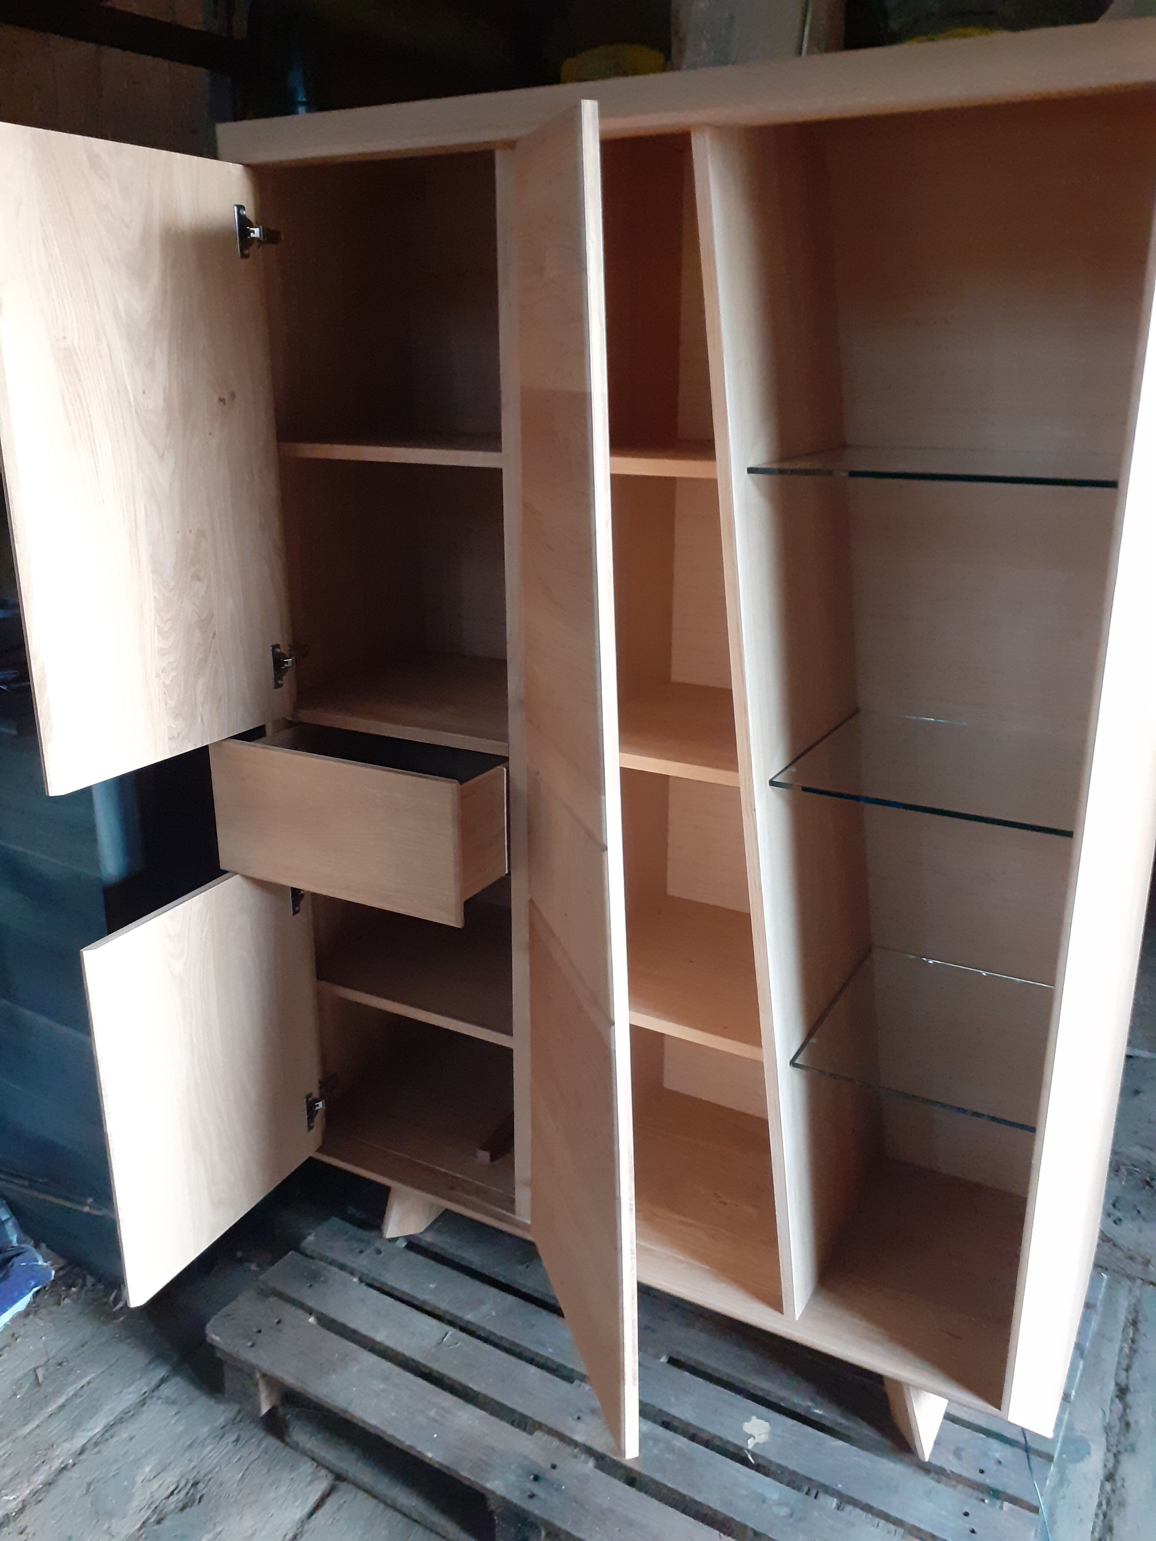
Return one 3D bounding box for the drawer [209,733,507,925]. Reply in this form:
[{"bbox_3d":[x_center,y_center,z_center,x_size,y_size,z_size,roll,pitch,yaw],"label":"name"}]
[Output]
[{"bbox_3d":[-0.249,0.031,1.815,0.424,0.193,0.385,10,20,27],"label":"drawer"}]

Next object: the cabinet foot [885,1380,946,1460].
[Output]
[{"bbox_3d":[0.469,0.856,1.670,0.105,0.133,0.115,10,20,27],"label":"cabinet foot"}]

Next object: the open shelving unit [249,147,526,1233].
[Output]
[{"bbox_3d":[-0.160,-0.093,1.892,0.412,1.506,0.448,10,20,27],"label":"open shelving unit"}]

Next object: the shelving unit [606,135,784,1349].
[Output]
[{"bbox_3d":[0.197,-0.031,1.710,0.421,1.504,0.448,10,20,27],"label":"shelving unit"}]

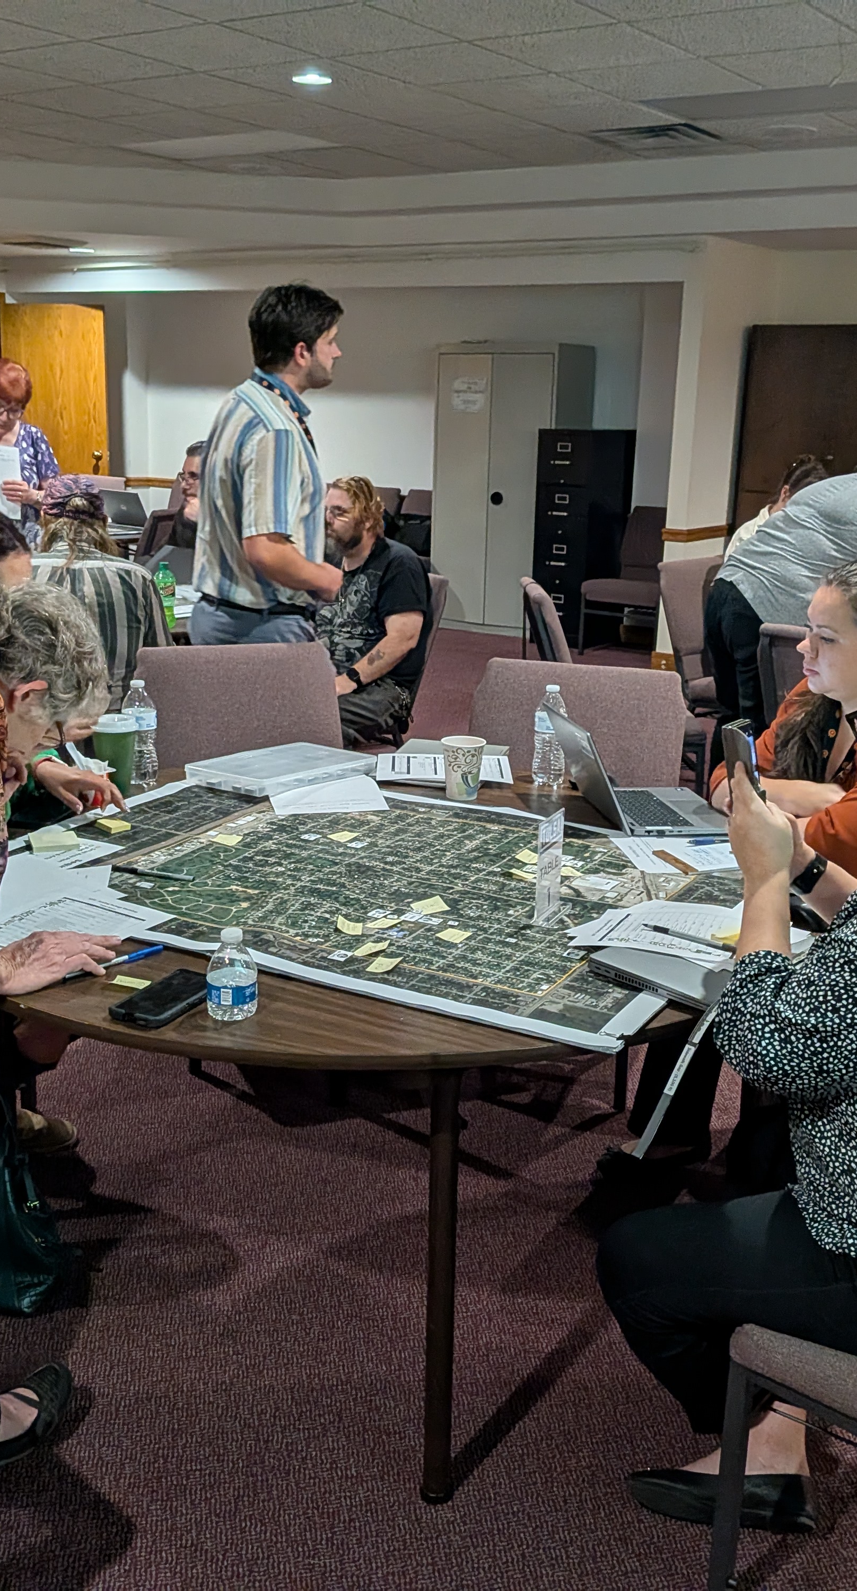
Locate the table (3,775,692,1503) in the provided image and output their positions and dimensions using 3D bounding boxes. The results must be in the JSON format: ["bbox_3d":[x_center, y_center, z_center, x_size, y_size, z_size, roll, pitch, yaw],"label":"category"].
[{"bbox_3d":[-0.114,0.483,2.662,1.528,0.757,1.528,1,16,0],"label":"table"}]

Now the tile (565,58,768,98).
[{"bbox_3d":[0.882,-2.759,5.660,0.610,0.020,0.610,12,19,32],"label":"tile"}]

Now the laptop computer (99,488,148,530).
[{"bbox_3d":[-1.596,-1.589,8.050,0.330,0.210,0.300,15,20,40],"label":"laptop computer"}]

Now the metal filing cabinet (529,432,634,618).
[{"bbox_3d":[0.995,-1.646,9.378,0.385,1.320,0.630,12,19,32],"label":"metal filing cabinet"}]

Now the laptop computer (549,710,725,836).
[{"bbox_3d":[0.412,-0.059,2.868,0.308,0.201,0.295,-1,16,-10],"label":"laptop computer"}]

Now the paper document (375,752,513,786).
[{"bbox_3d":[0.035,-0.056,3.085,0.280,0.010,0.220,2,15,0],"label":"paper document"}]

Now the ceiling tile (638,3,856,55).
[{"bbox_3d":[1.052,-2.532,4.859,0.605,0.020,0.605,12,19,32],"label":"ceiling tile"}]

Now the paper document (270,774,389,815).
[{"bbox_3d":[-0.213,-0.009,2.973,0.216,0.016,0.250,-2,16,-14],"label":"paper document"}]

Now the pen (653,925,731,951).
[{"bbox_3d":[0.386,0.212,2.190,0.150,0.011,0.011,15,20,39],"label":"pen"}]

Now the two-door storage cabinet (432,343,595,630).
[{"bbox_3d":[0.534,-1.999,9.680,0.914,1.830,0.460,12,18,32],"label":"two-door storage cabinet"}]

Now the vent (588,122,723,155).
[{"bbox_3d":[1.064,-3.087,6.886,0.550,0.040,0.550,11,18,32],"label":"vent"}]

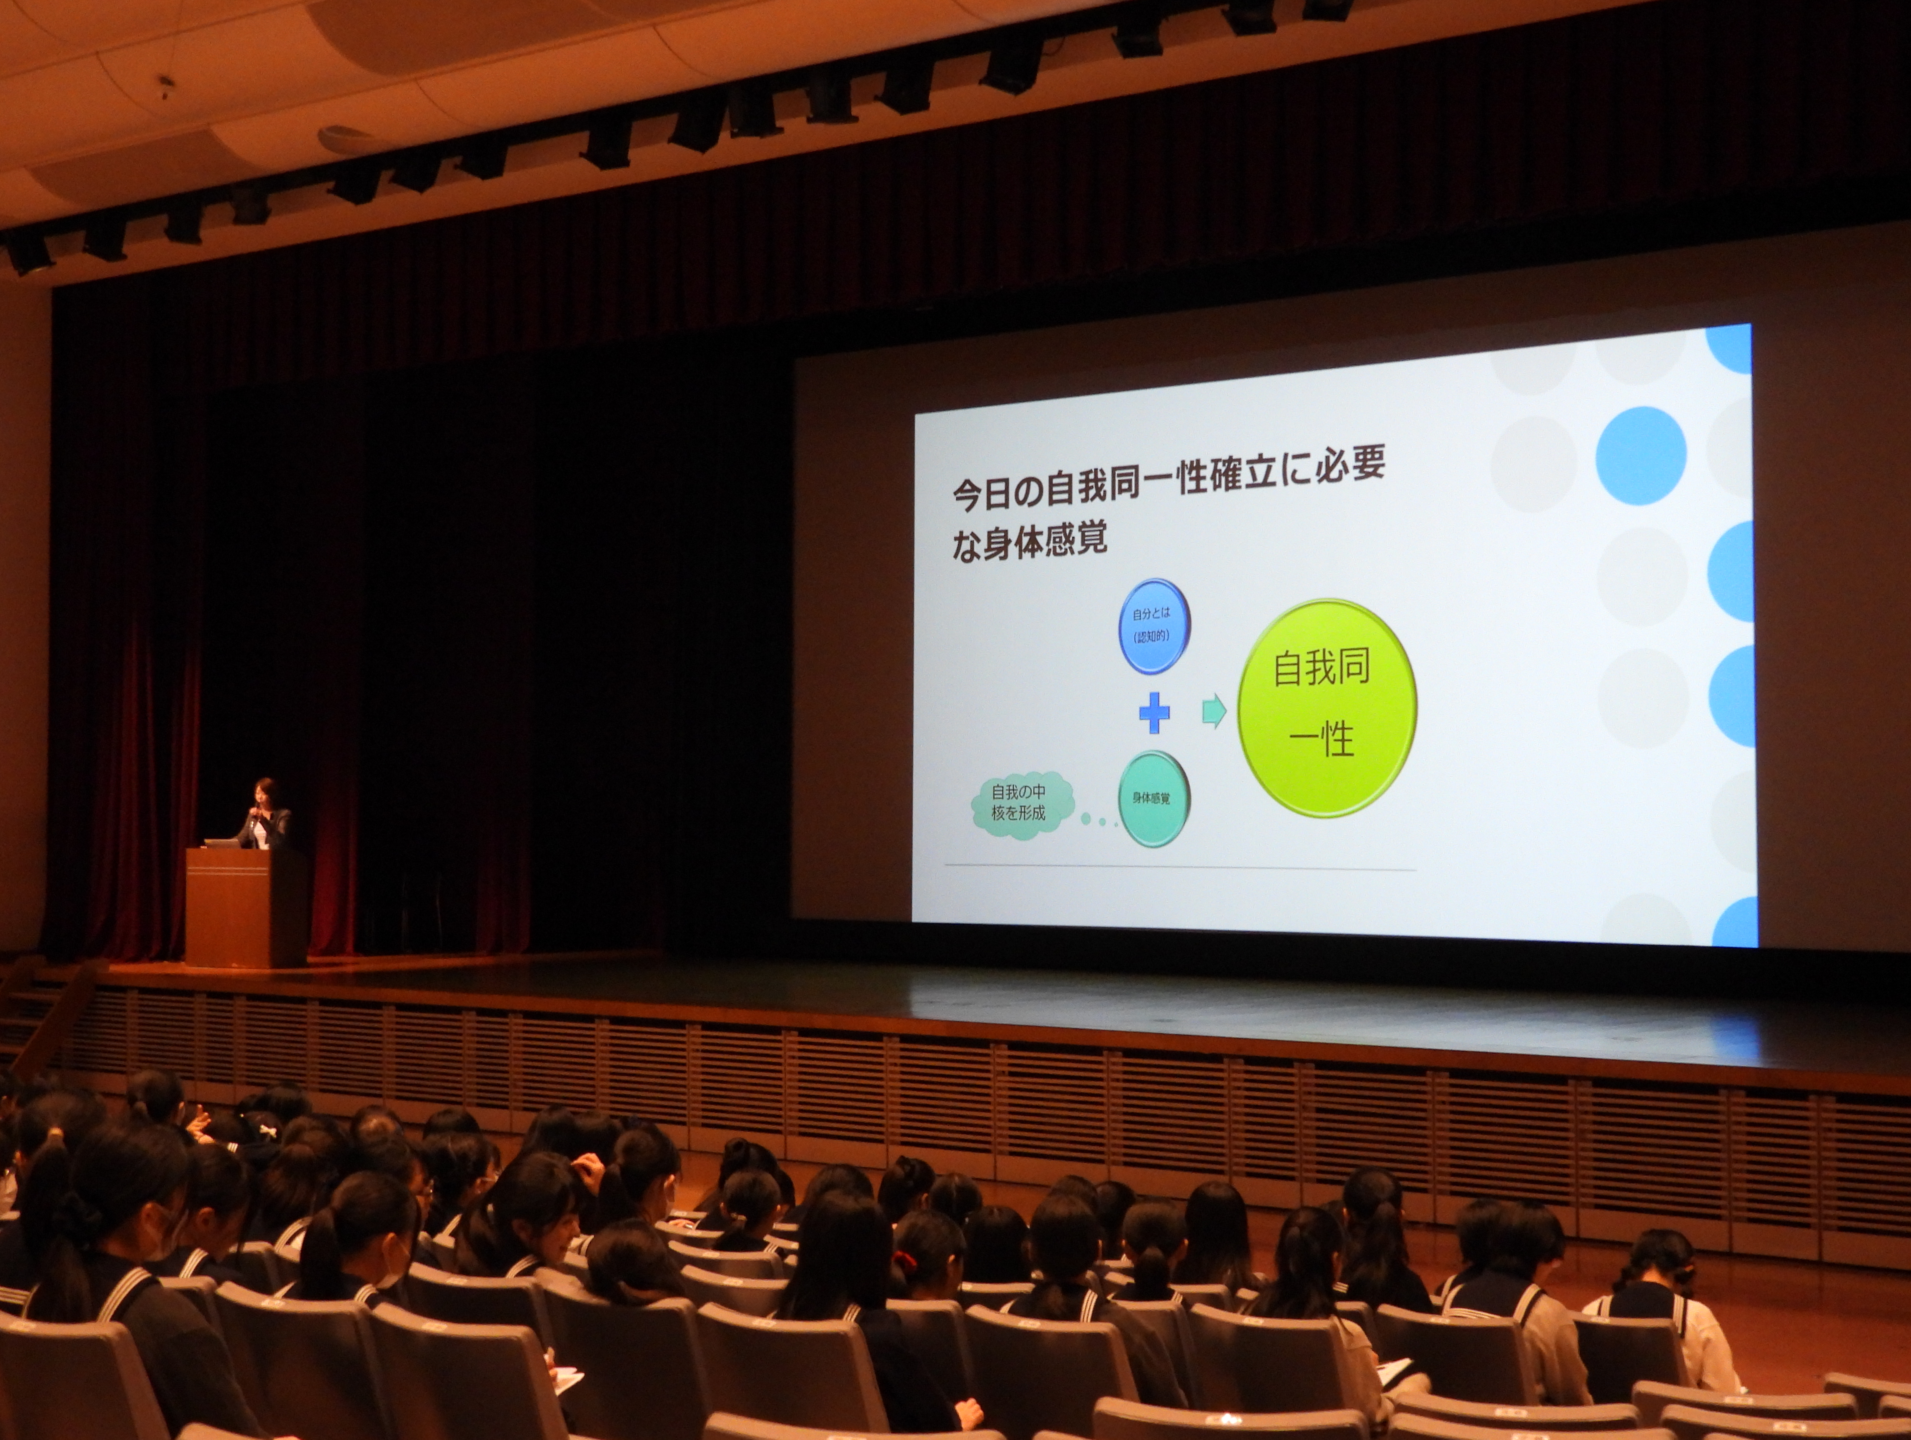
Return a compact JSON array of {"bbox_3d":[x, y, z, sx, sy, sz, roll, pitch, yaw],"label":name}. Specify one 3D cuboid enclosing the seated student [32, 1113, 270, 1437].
[{"bbox_3d":[-1.315,1.302,5.429,0.480,1.170,0.760,-2,-3,41],"label":"seated student"}]

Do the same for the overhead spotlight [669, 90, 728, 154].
[{"bbox_3d":[-1.859,-4.349,22.040,0.310,0.410,0.310,20,20,40],"label":"overhead spotlight"}]

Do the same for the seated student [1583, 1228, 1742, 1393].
[{"bbox_3d":[2.227,2.127,9.529,0.480,1.100,0.760,-2,-3,41],"label":"seated student"}]

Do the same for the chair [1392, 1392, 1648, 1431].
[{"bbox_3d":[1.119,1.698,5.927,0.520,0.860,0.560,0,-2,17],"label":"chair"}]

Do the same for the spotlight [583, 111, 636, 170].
[{"bbox_3d":[-2.593,-4.320,22.730,0.310,0.380,0.320,-1,36,22],"label":"spotlight"}]

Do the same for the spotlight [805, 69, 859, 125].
[{"bbox_3d":[-0.855,-4.361,21.196,0.310,0.410,0.310,6,11,41],"label":"spotlight"}]

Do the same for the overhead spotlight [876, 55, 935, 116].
[{"bbox_3d":[-0.342,-4.344,20.765,0.310,0.410,0.310,17,18,40],"label":"overhead spotlight"}]

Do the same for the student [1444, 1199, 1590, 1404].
[{"bbox_3d":[1.820,2.085,9.492,0.470,1.160,0.780,-1,-2,25],"label":"student"}]

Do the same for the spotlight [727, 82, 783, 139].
[{"bbox_3d":[-1.428,-4.364,21.678,0.310,0.410,0.310,-2,9,41],"label":"spotlight"}]

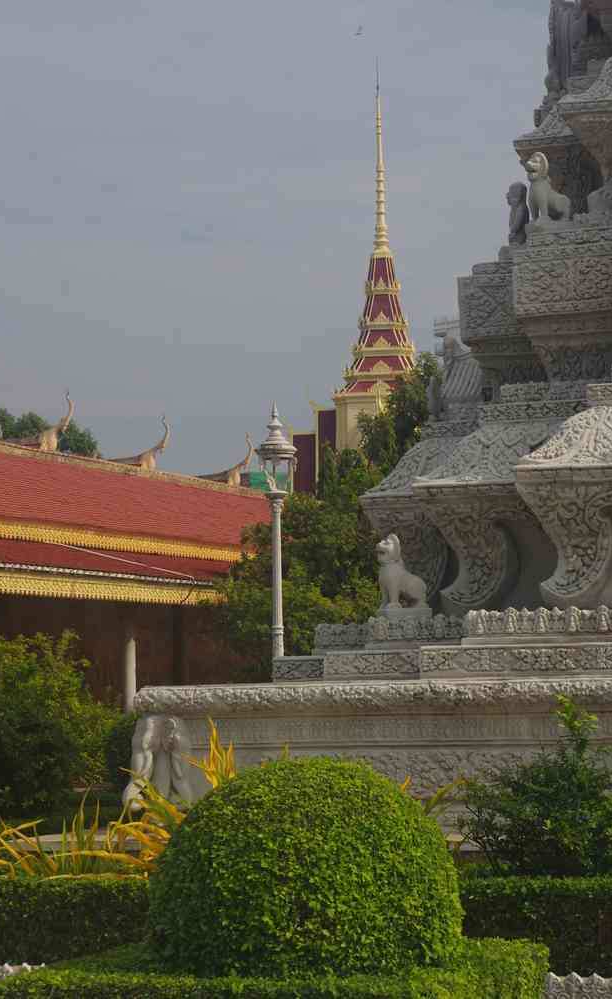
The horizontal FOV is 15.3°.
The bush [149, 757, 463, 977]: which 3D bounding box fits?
[{"bbox_3d":[0.002,1.612,10.300,1.420,0.920,1.420,-1,-5,0],"label":"bush"}]

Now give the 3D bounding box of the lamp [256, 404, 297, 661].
[{"bbox_3d":[-0.308,1.286,25.000,0.470,4.680,0.470,-3,-5,18],"label":"lamp"}]

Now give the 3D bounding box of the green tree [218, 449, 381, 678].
[{"bbox_3d":[-0.008,1.738,35.000,3.400,5.200,3.400,-3,-5,18],"label":"green tree"}]

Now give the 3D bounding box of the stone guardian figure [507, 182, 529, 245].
[{"bbox_3d":[1.803,-2.426,19.300,0.200,0.540,0.210,-3,-5,18],"label":"stone guardian figure"}]

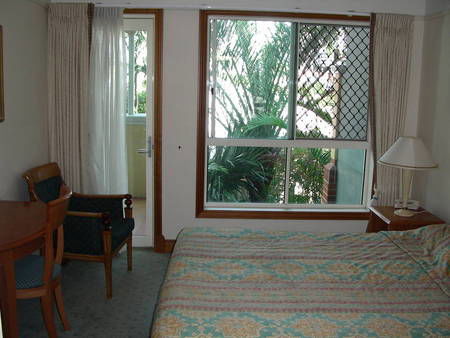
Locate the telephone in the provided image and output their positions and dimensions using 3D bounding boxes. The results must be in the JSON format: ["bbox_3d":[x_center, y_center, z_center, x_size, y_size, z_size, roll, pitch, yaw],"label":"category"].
[{"bbox_3d":[1.642,0.321,4.484,0.210,0.078,0.170,3,10,10],"label":"telephone"}]

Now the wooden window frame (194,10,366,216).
[{"bbox_3d":[0.560,-0.439,4.441,1.587,1.849,0.116,1,10,-1],"label":"wooden window frame"}]

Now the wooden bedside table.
[{"bbox_3d":[1.566,0.644,4.278,0.524,0.496,0.558,1,10,-1],"label":"wooden bedside table"}]

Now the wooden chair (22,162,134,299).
[{"bbox_3d":[-1.082,0.450,3.791,0.676,0.902,0.628,2,10,4],"label":"wooden chair"}]

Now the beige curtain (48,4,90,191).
[{"bbox_3d":[-1.357,-0.299,4.310,0.349,2.162,0.124,1,10,-1],"label":"beige curtain"}]

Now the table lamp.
[{"bbox_3d":[1.558,0.057,4.250,0.512,0.671,0.496,1,10,-1],"label":"table lamp"}]

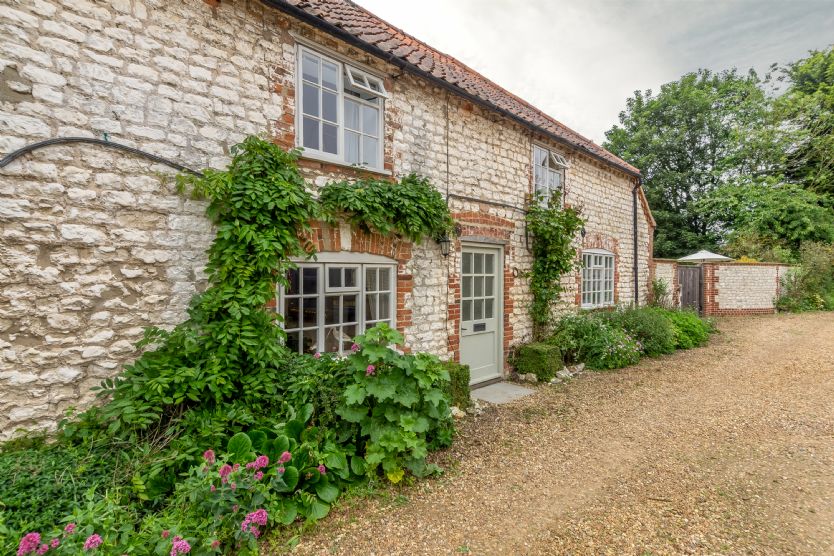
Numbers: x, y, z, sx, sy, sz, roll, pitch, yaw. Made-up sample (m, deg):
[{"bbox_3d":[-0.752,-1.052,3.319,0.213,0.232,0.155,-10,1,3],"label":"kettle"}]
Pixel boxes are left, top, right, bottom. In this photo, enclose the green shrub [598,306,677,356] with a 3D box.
[{"bbox_3d":[4.363,1.088,8.465,1.800,0.900,1.000,-1,1,-44],"label":"green shrub"}]

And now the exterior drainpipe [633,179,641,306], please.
[{"bbox_3d":[5.359,-0.470,10.137,0.100,3.800,0.170,-1,1,-44],"label":"exterior drainpipe"}]

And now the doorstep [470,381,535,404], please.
[{"bbox_3d":[1.189,1.603,5.761,0.850,0.060,0.570,-1,1,-44],"label":"doorstep"}]

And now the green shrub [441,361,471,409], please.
[{"bbox_3d":[0.297,1.331,5.016,0.500,0.530,0.440,-1,1,-44],"label":"green shrub"}]

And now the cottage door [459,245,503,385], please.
[{"bbox_3d":[0.912,0.529,6.040,0.990,1.980,0.080,-1,1,-44],"label":"cottage door"}]

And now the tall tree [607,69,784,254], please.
[{"bbox_3d":[15.856,-5.379,23.910,10.000,13.355,9.000,1,1,33],"label":"tall tree"}]

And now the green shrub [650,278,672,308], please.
[{"bbox_3d":[6.612,0.720,11.308,0.600,1.380,0.480,-1,1,-44],"label":"green shrub"}]

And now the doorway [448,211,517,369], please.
[{"bbox_3d":[0.948,0.324,6.043,1.550,2.450,0.200,-1,1,-44],"label":"doorway"}]

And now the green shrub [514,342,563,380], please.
[{"bbox_3d":[1.961,1.304,6.633,0.540,0.530,0.460,-1,1,-44],"label":"green shrub"}]

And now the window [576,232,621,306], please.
[{"bbox_3d":[3.847,0.007,8.816,1.720,1.210,0.110,-1,1,-44],"label":"window"}]

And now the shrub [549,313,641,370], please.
[{"bbox_3d":[3.078,1.098,7.276,1.600,0.920,0.900,-1,1,-44],"label":"shrub"}]

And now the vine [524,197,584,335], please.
[{"bbox_3d":[2.430,0.001,7.112,1.430,2.760,0.400,-1,1,-44],"label":"vine"}]

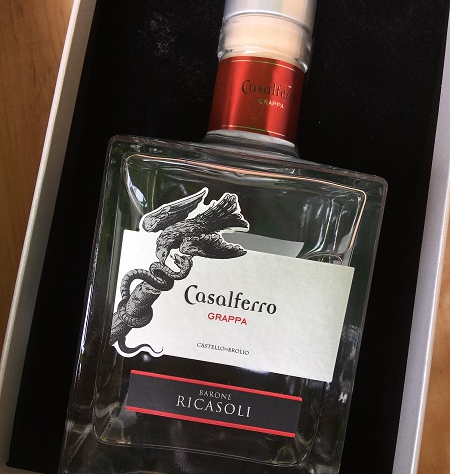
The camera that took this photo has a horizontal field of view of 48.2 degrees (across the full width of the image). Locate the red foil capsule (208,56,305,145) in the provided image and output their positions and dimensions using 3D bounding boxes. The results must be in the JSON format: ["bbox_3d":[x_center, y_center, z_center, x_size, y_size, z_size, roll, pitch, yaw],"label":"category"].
[{"bbox_3d":[0.013,-0.053,0.201,0.035,0.035,0.027,8,94,-17],"label":"red foil capsule"}]

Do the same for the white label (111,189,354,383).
[{"bbox_3d":[0.003,0.017,0.176,0.082,0.002,0.064,9,94,0],"label":"white label"}]

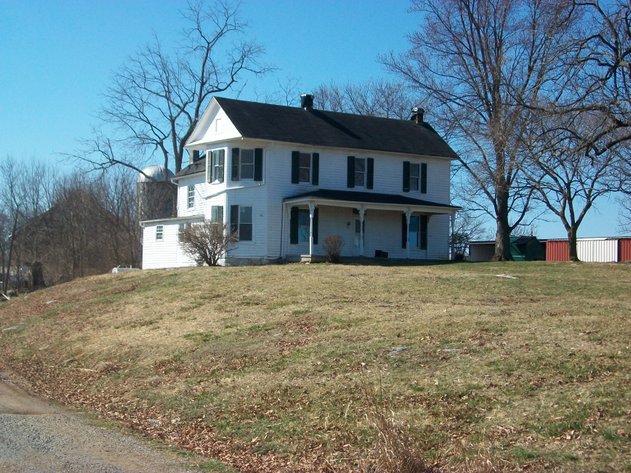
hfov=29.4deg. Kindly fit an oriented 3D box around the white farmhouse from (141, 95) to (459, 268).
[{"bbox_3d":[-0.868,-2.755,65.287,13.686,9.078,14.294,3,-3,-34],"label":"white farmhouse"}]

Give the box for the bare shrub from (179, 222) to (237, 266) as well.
[{"bbox_3d":[-5.088,0.347,57.200,2.750,2.150,2.600,1,-3,-5],"label":"bare shrub"}]

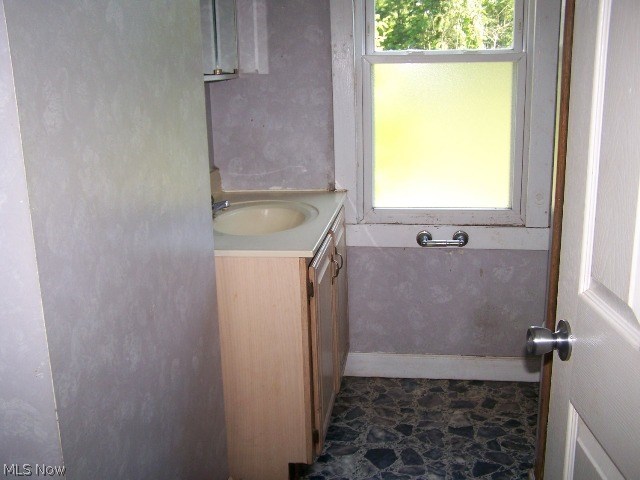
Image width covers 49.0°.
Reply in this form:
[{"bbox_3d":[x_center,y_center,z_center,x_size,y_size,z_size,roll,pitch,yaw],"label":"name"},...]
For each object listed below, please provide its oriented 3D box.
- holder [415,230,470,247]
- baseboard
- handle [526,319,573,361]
[{"bbox_3d":[0.489,0.004,2.803,0.207,0.066,0.088,1,14,8],"label":"holder"},{"bbox_3d":[0.508,0.538,2.993,0.837,0.109,0.018,1,14,8],"label":"baseboard"},{"bbox_3d":[0.360,0.160,1.110,0.054,0.065,0.065,-1,14,0],"label":"handle"}]

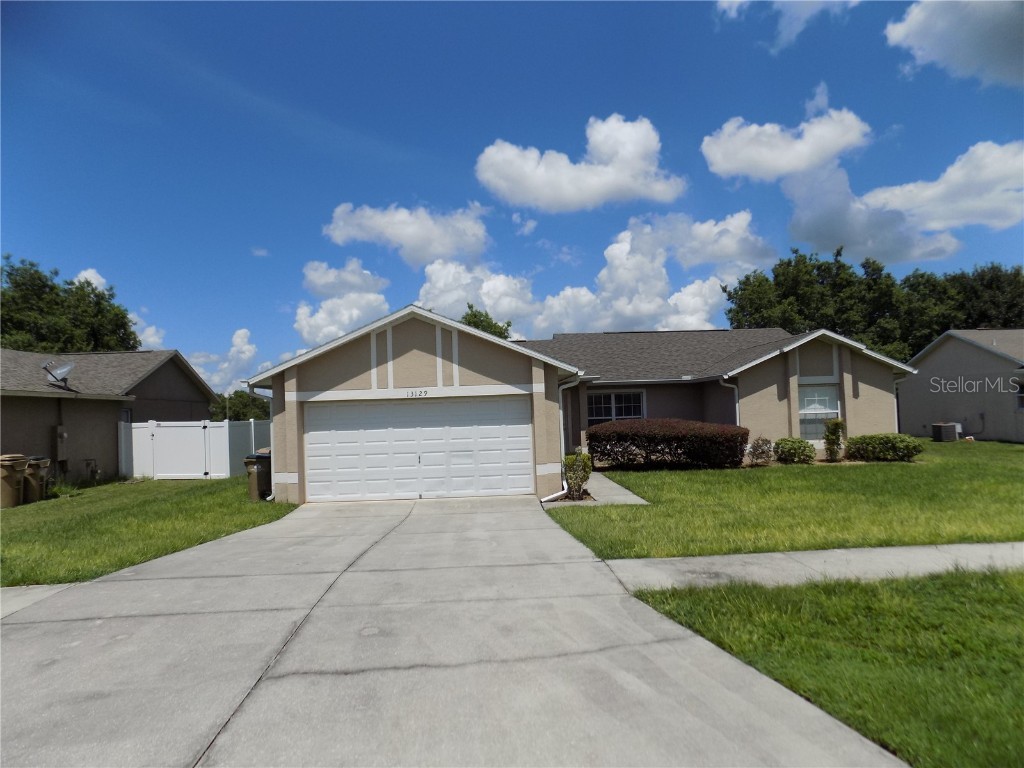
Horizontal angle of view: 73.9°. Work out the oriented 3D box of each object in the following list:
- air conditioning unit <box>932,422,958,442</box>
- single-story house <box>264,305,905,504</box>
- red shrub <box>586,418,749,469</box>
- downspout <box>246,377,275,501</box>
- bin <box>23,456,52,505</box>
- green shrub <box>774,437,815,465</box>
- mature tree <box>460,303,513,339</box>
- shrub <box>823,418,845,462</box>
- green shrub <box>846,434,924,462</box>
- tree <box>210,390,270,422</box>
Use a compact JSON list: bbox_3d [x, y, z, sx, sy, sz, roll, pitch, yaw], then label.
[{"bbox_3d":[18.264,2.018,28.600,0.750,0.780,0.750,-2,-2,-3],"label":"air conditioning unit"},{"bbox_3d":[2.765,0.256,22.614,17.700,4.750,16.000,-2,-2,-3],"label":"single-story house"},{"bbox_3d":[4.595,1.776,20.300,4.650,1.420,1.350,-2,-2,-3],"label":"red shrub"},{"bbox_3d":[-5.249,1.186,14.200,0.520,2.500,0.170,-2,-2,-3],"label":"downspout"},{"bbox_3d":[-11.511,2.259,16.300,0.760,1.100,0.640,-1,-2,-7],"label":"bin"},{"bbox_3d":[8.333,1.937,20.000,1.220,0.850,1.100,-2,-2,-3],"label":"green shrub"},{"bbox_3d":[-2.090,-0.390,36.000,4.800,7.400,4.800,-2,-2,-3],"label":"mature tree"},{"bbox_3d":[9.575,1.682,20.200,0.700,1.300,0.650,-2,-2,-3],"label":"shrub"},{"bbox_3d":[11.144,1.864,20.300,2.250,0.830,1.150,-2,-2,-3],"label":"green shrub"},{"bbox_3d":[-24.922,2.787,62.000,6.500,4.500,6.000,-2,-2,-3],"label":"tree"}]

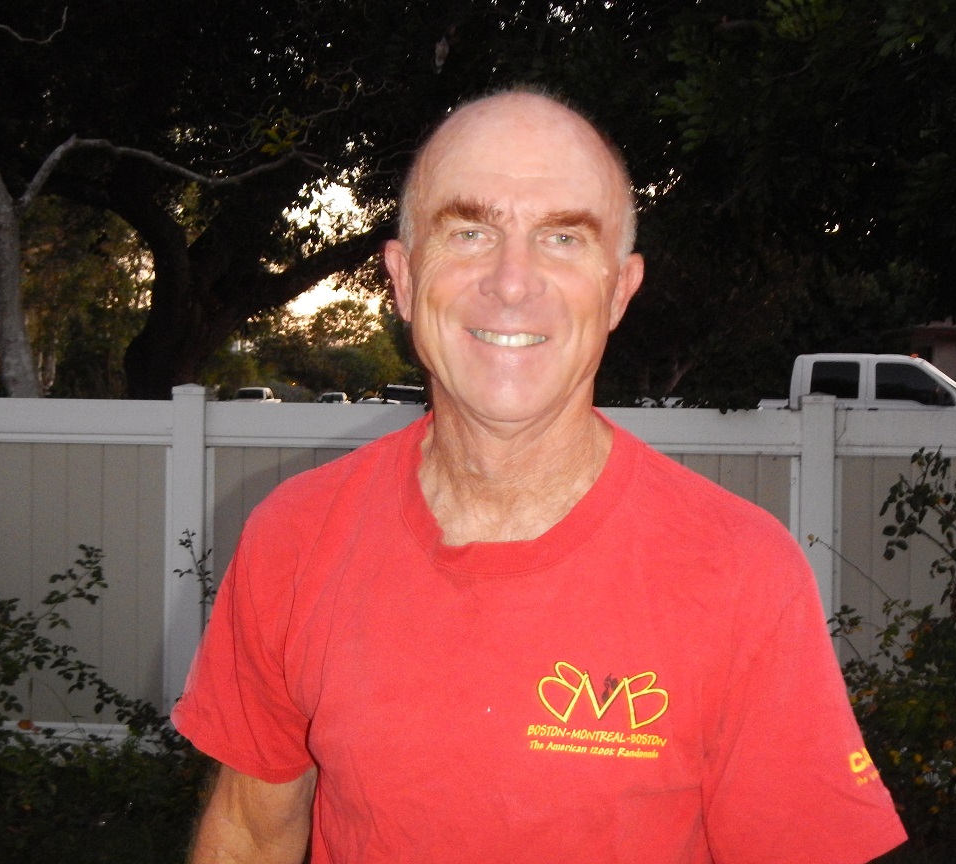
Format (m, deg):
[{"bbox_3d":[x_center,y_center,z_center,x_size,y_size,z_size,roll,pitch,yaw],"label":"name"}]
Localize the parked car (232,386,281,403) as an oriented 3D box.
[{"bbox_3d":[-10.562,-1.219,86.500,1.850,1.760,5.300,1,1,3],"label":"parked car"}]

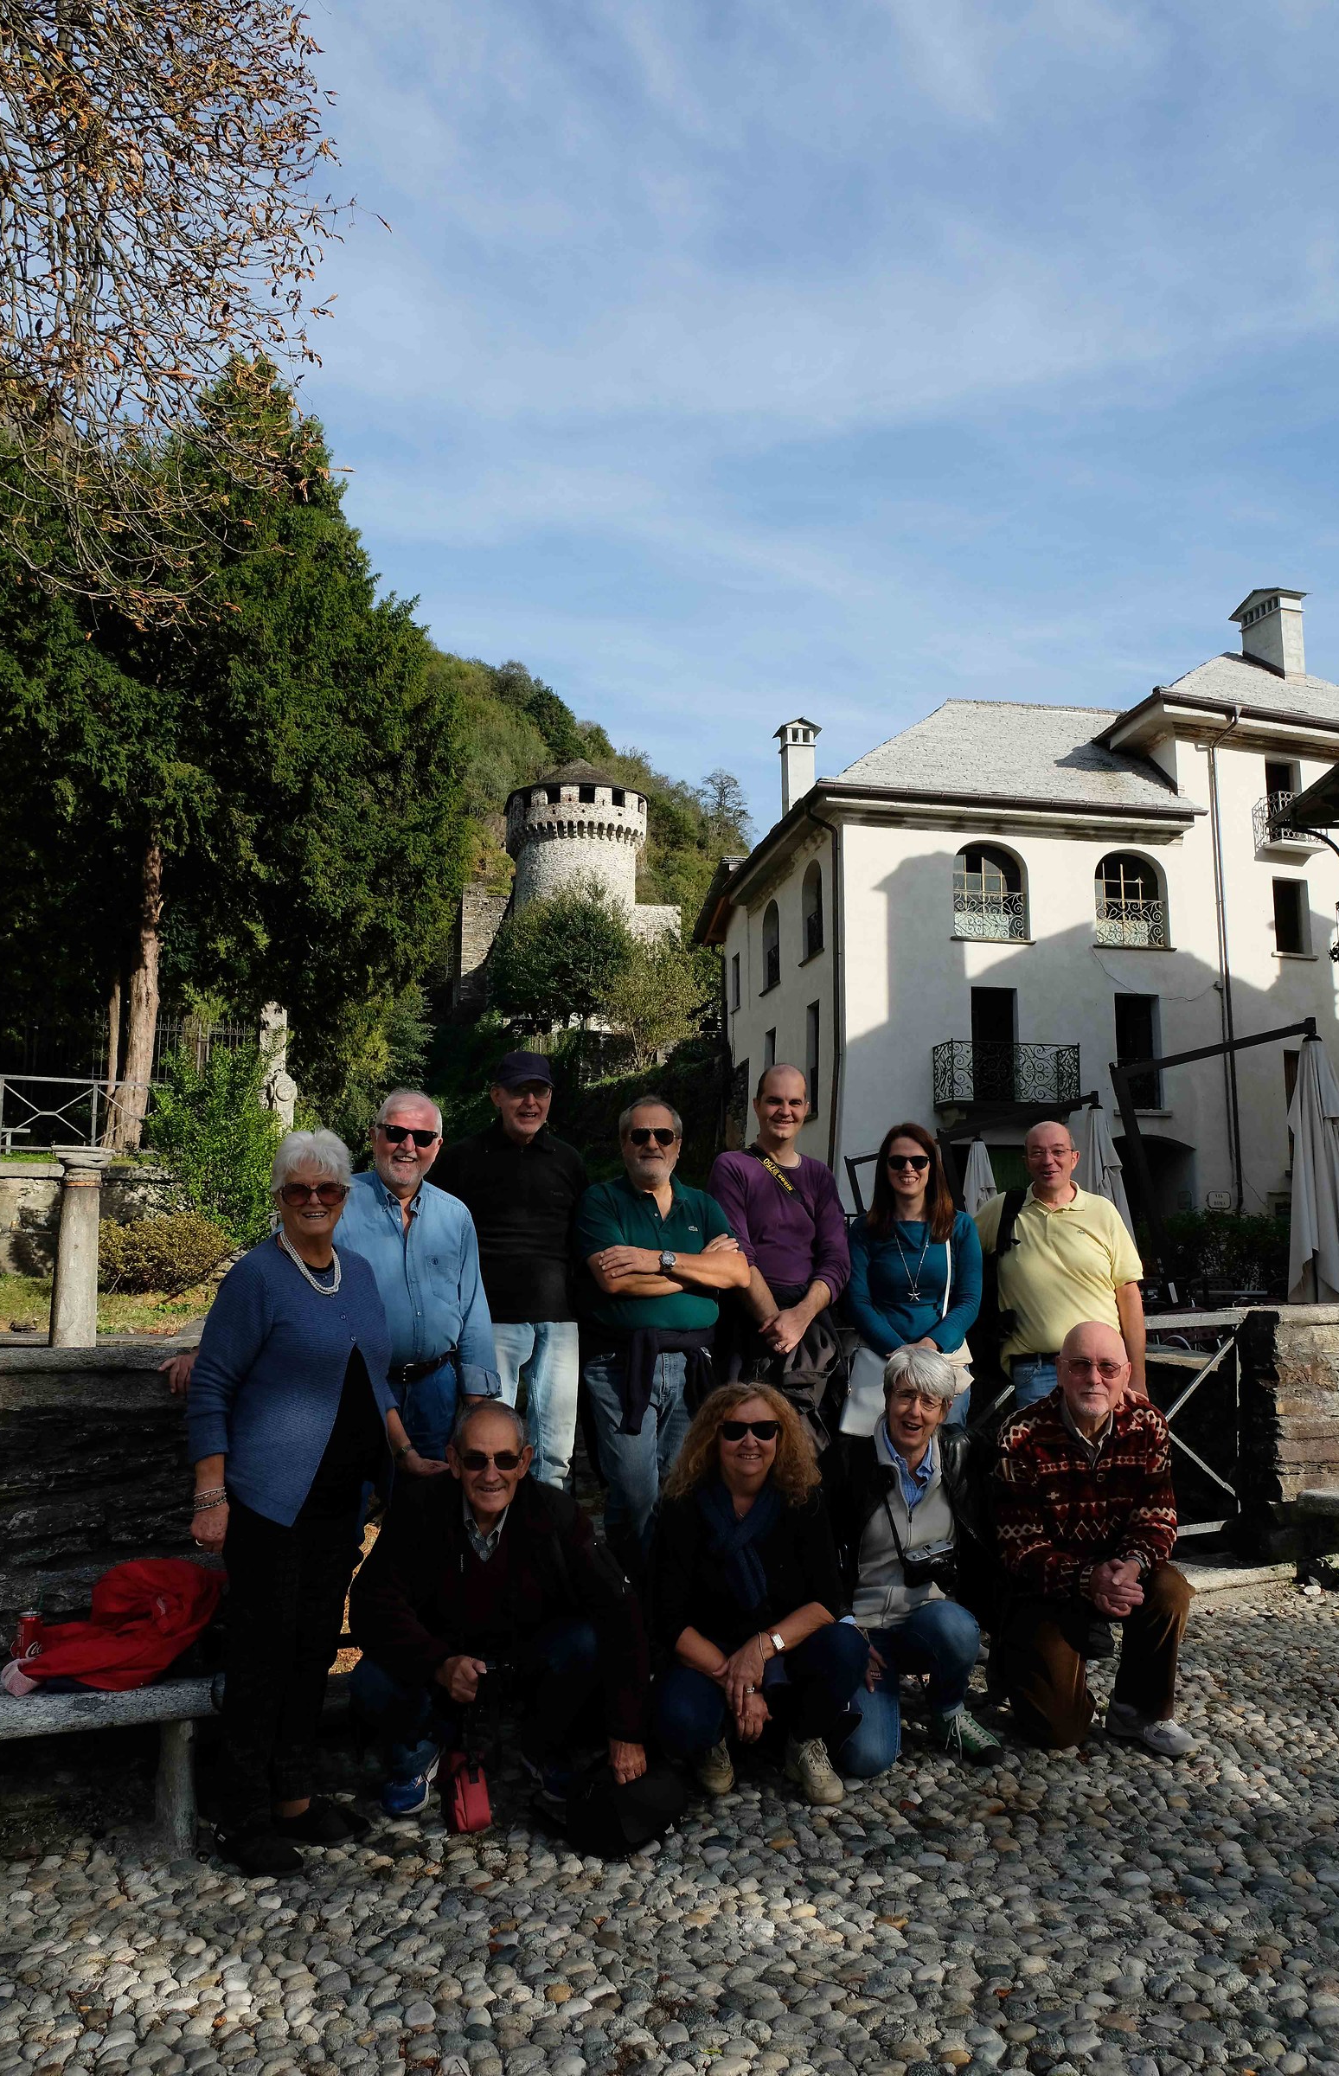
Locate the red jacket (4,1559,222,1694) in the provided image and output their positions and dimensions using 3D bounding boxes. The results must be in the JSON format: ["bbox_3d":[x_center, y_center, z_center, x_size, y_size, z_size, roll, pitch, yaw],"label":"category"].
[{"bbox_3d":[-1.254,1.337,3.530,0.470,0.260,0.320,1,-7,-14],"label":"red jacket"}]

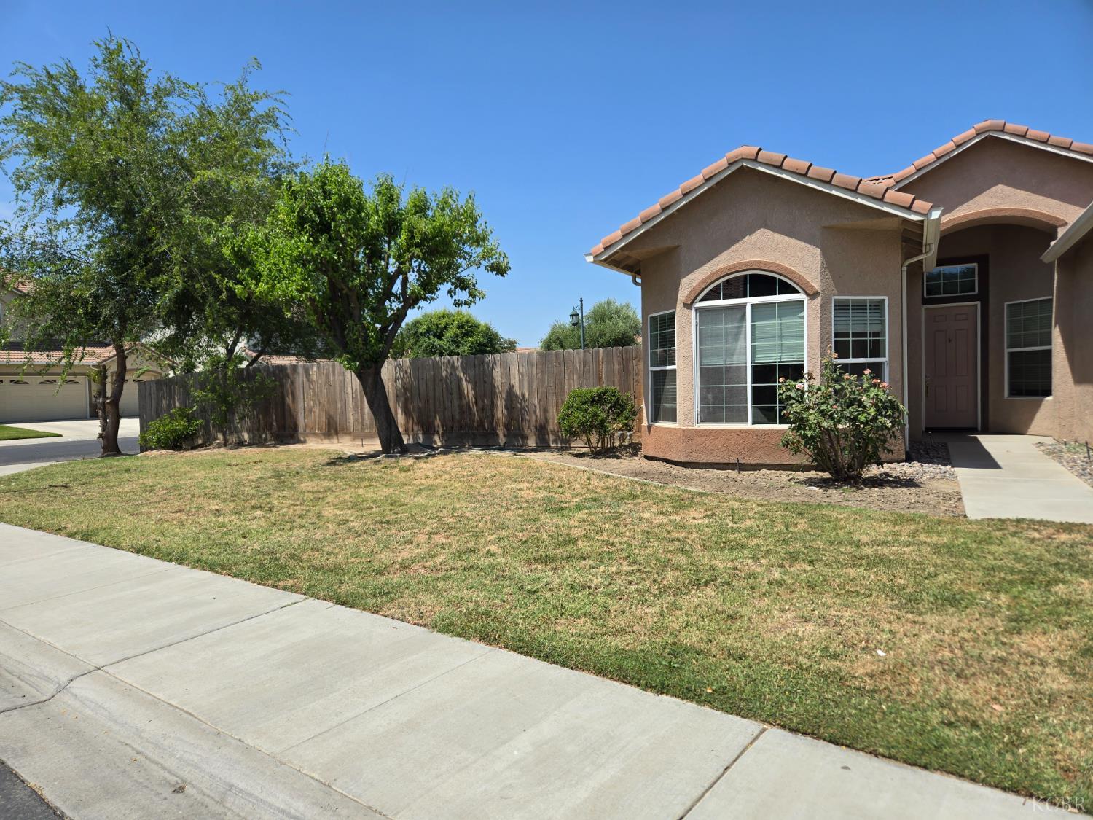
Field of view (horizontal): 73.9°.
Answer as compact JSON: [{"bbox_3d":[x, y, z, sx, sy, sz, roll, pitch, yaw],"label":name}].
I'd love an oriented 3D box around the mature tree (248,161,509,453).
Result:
[{"bbox_3d":[-3.357,-1.998,14.100,5.150,5.637,4.700,-1,1,0],"label":"mature tree"}]

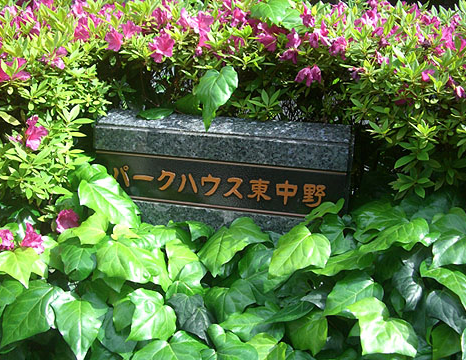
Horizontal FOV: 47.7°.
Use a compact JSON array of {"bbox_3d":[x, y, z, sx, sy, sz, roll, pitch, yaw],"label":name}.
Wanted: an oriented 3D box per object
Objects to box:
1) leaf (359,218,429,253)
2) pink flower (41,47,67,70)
[{"bbox_3d":[0.379,0.139,1.185,0.198,0.035,0.082,-23,46,-24],"label":"leaf"},{"bbox_3d":[-0.474,-0.323,1.400,0.065,0.060,0.050,-11,14,-16],"label":"pink flower"}]

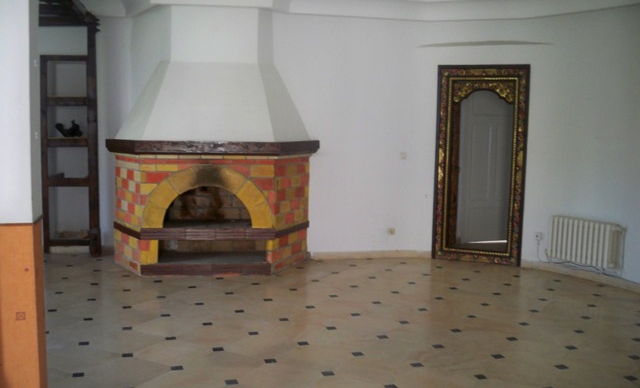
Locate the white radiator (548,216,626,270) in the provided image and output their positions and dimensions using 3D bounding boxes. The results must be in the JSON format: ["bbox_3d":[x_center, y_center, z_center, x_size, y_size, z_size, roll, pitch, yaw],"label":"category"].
[{"bbox_3d":[2.524,0.446,6.167,0.165,0.430,0.690,-3,7,-32],"label":"white radiator"}]

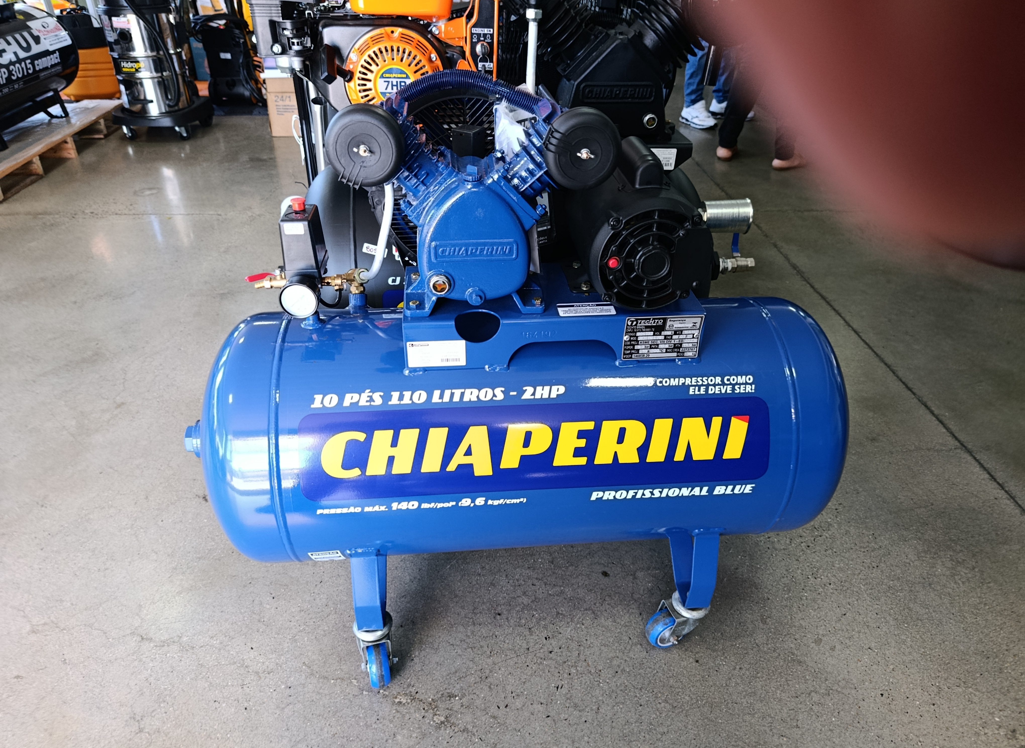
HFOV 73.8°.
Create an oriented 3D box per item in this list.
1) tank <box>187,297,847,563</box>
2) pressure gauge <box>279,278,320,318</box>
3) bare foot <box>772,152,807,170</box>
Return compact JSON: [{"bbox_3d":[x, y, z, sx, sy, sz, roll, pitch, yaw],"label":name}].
[{"bbox_3d":[0.012,0.083,1.124,0.976,0.398,0.398,-2,31,-4],"label":"tank"},{"bbox_3d":[-0.289,-0.100,0.929,0.053,0.053,0.032,-2,31,-4],"label":"pressure gauge"},{"bbox_3d":[1.686,-1.310,4.143,0.240,0.085,0.090,-13,33,-21],"label":"bare foot"}]

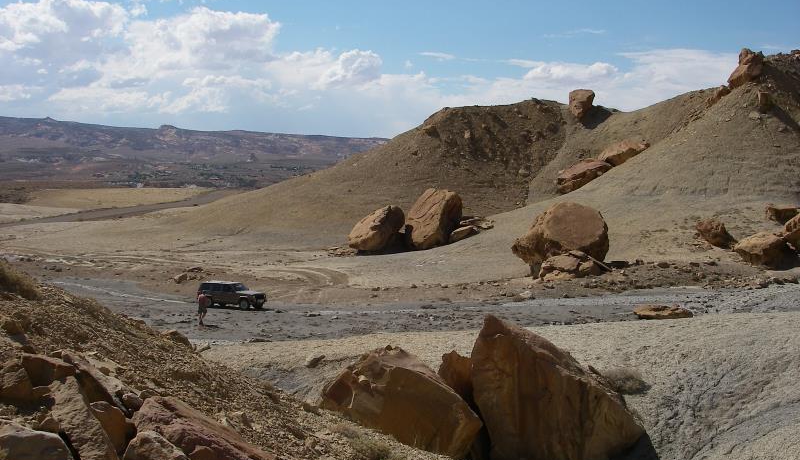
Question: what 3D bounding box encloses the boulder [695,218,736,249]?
[{"bbox_3d":[25.507,0.283,71.000,3.200,2.300,2.600,2,5,20],"label":"boulder"}]

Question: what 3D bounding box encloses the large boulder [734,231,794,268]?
[{"bbox_3d":[27.394,1.465,66.000,4.100,2.600,3.200,2,5,22],"label":"large boulder"}]

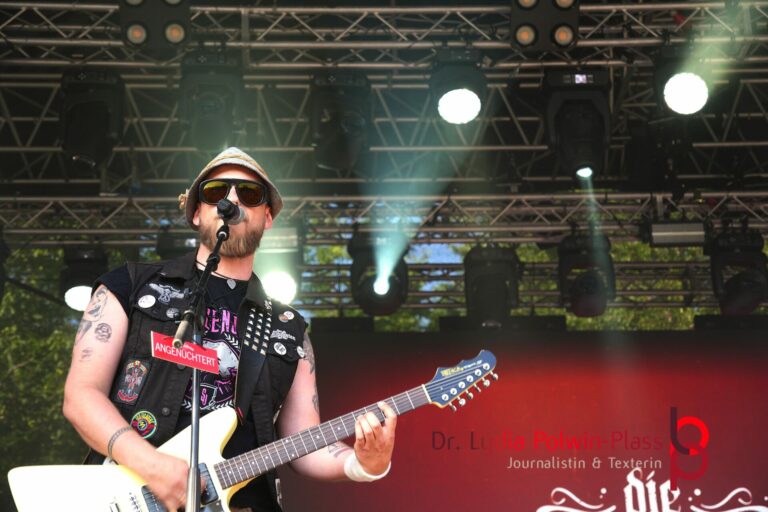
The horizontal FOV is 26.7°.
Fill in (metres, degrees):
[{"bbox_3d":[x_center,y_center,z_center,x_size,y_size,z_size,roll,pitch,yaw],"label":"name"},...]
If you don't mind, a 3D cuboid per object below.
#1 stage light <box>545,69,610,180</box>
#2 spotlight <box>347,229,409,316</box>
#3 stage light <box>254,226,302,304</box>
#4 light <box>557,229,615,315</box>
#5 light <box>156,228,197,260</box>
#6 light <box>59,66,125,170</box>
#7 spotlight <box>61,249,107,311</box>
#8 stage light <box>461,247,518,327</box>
[{"bbox_3d":[1.175,-0.790,9.821,0.400,0.610,0.320,0,-22,0],"label":"stage light"},{"bbox_3d":[-0.031,0.120,11.332,0.400,0.500,0.380,0,-22,0],"label":"spotlight"},{"bbox_3d":[-0.744,0.182,11.544,0.350,0.440,0.320,0,-22,0],"label":"stage light"},{"bbox_3d":[1.422,0.120,11.332,0.400,0.500,0.380,0,-22,0],"label":"light"},{"bbox_3d":[-1.382,0.137,11.347,0.400,0.500,0.360,0,-22,0],"label":"light"},{"bbox_3d":[-1.768,-0.801,9.835,0.400,0.580,0.320,0,-22,0],"label":"light"},{"bbox_3d":[-2.133,0.185,11.564,0.350,0.430,0.320,0,-22,0],"label":"spotlight"},{"bbox_3d":[0.770,0.248,11.560,0.400,0.570,0.320,0,-22,0],"label":"stage light"}]

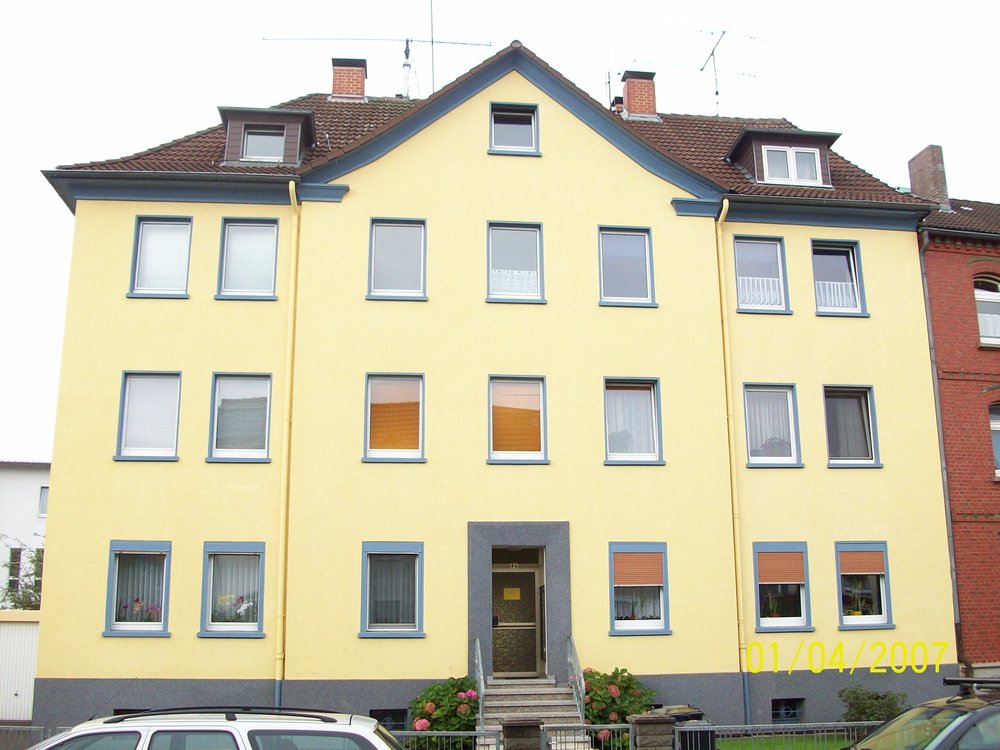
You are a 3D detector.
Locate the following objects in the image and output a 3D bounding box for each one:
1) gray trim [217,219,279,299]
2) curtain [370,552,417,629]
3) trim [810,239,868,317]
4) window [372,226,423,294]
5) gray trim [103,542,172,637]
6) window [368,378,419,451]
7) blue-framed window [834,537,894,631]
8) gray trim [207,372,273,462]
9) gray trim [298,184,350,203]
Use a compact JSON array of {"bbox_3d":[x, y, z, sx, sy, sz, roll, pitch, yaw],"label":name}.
[{"bbox_3d":[-4.757,-2.184,18.625,1.170,1.670,0.200,1,-13,-6],"label":"gray trim"},{"bbox_3d":[-1.925,3.862,17.631,0.833,1.256,0.070,1,-13,-6],"label":"curtain"},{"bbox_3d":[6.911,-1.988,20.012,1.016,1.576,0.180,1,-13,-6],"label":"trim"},{"bbox_3d":[-1.945,-2.220,18.826,0.955,1.364,0.100,1,-12,-6],"label":"window"},{"bbox_3d":[-6.339,3.736,17.158,0.991,1.660,0.150,1,-13,-6],"label":"gray trim"},{"bbox_3d":[-1.955,0.732,18.249,0.935,1.329,0.090,1,-13,-6],"label":"window"},{"bbox_3d":[6.893,3.992,18.599,1.110,1.660,0.170,1,-13,-6],"label":"blue-framed window"},{"bbox_3d":[-4.724,0.788,17.926,1.170,1.680,0.200,1,-13,-6],"label":"gray trim"},{"bbox_3d":[-3.360,-3.465,18.749,0.950,0.310,0.250,1,-13,-6],"label":"gray trim"}]

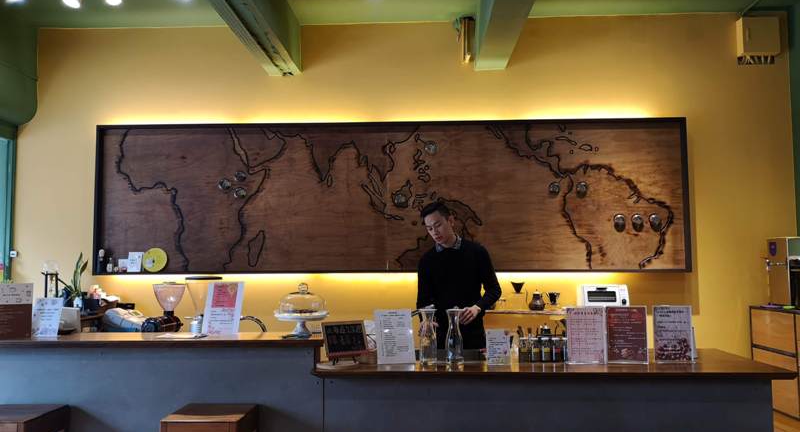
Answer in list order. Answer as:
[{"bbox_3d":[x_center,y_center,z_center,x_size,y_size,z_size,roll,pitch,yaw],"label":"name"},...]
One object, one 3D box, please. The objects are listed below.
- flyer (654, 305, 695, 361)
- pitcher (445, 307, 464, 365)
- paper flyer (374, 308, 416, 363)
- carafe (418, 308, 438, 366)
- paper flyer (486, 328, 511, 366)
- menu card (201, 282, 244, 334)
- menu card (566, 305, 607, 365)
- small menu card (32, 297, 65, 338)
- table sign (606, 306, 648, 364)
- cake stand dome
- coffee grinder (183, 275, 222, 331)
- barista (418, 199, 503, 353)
[{"bbox_3d":[1.450,0.626,3.320,0.215,0.305,0.060,-1,-4,7],"label":"flyer"},{"bbox_3d":[0.298,0.646,3.393,0.090,0.290,0.090,-1,-4,2],"label":"pitcher"},{"bbox_3d":[-0.027,0.648,3.388,0.210,0.295,0.040,0,-12,-6],"label":"paper flyer"},{"bbox_3d":[0.152,0.643,3.354,0.098,0.295,0.098,-1,-4,2],"label":"carafe"},{"bbox_3d":[0.522,0.693,3.319,0.125,0.185,0.045,-1,-4,2],"label":"paper flyer"},{"bbox_3d":[-0.968,0.502,3.432,0.210,0.285,0.100,-1,-4,2],"label":"menu card"},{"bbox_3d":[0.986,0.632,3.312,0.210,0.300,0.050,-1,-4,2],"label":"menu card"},{"bbox_3d":[-1.885,0.545,3.353,0.150,0.205,0.045,-1,-14,2],"label":"small menu card"},{"bbox_3d":[1.206,0.631,3.330,0.215,0.300,0.080,-1,-4,2],"label":"table sign"},{"bbox_3d":[-0.517,0.493,3.279,0.280,0.275,0.280,-1,-4,2],"label":"cake stand dome"},{"bbox_3d":[-1.170,0.610,3.704,0.220,0.500,0.280,0,-4,2],"label":"coffee grinder"},{"bbox_3d":[0.380,0.795,3.924,0.510,1.780,0.390,-1,-4,15],"label":"barista"}]

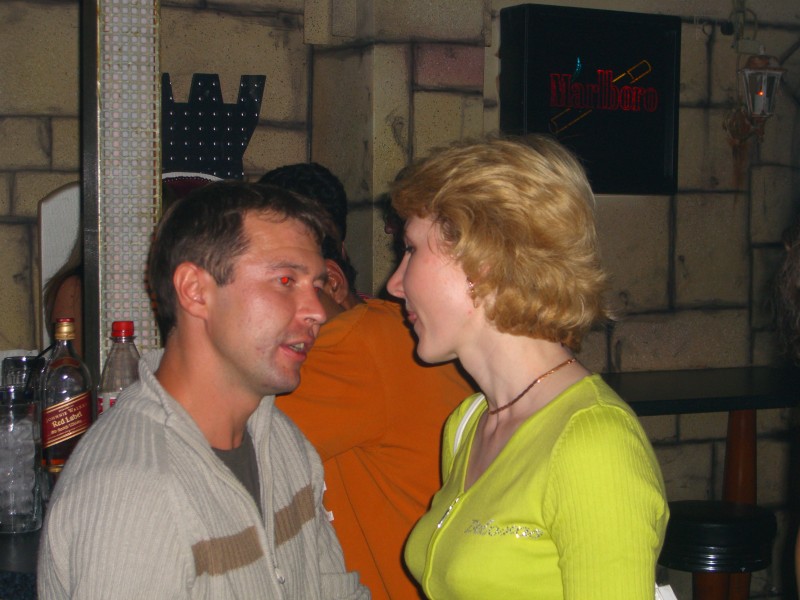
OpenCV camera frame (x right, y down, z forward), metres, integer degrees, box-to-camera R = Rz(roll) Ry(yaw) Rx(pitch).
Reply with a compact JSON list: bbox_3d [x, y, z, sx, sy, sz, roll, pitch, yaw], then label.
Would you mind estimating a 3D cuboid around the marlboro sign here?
[{"bbox_3d":[0.627,-0.642,5.150,0.603,0.590,0.151,-1,3,-28],"label":"marlboro sign"}]

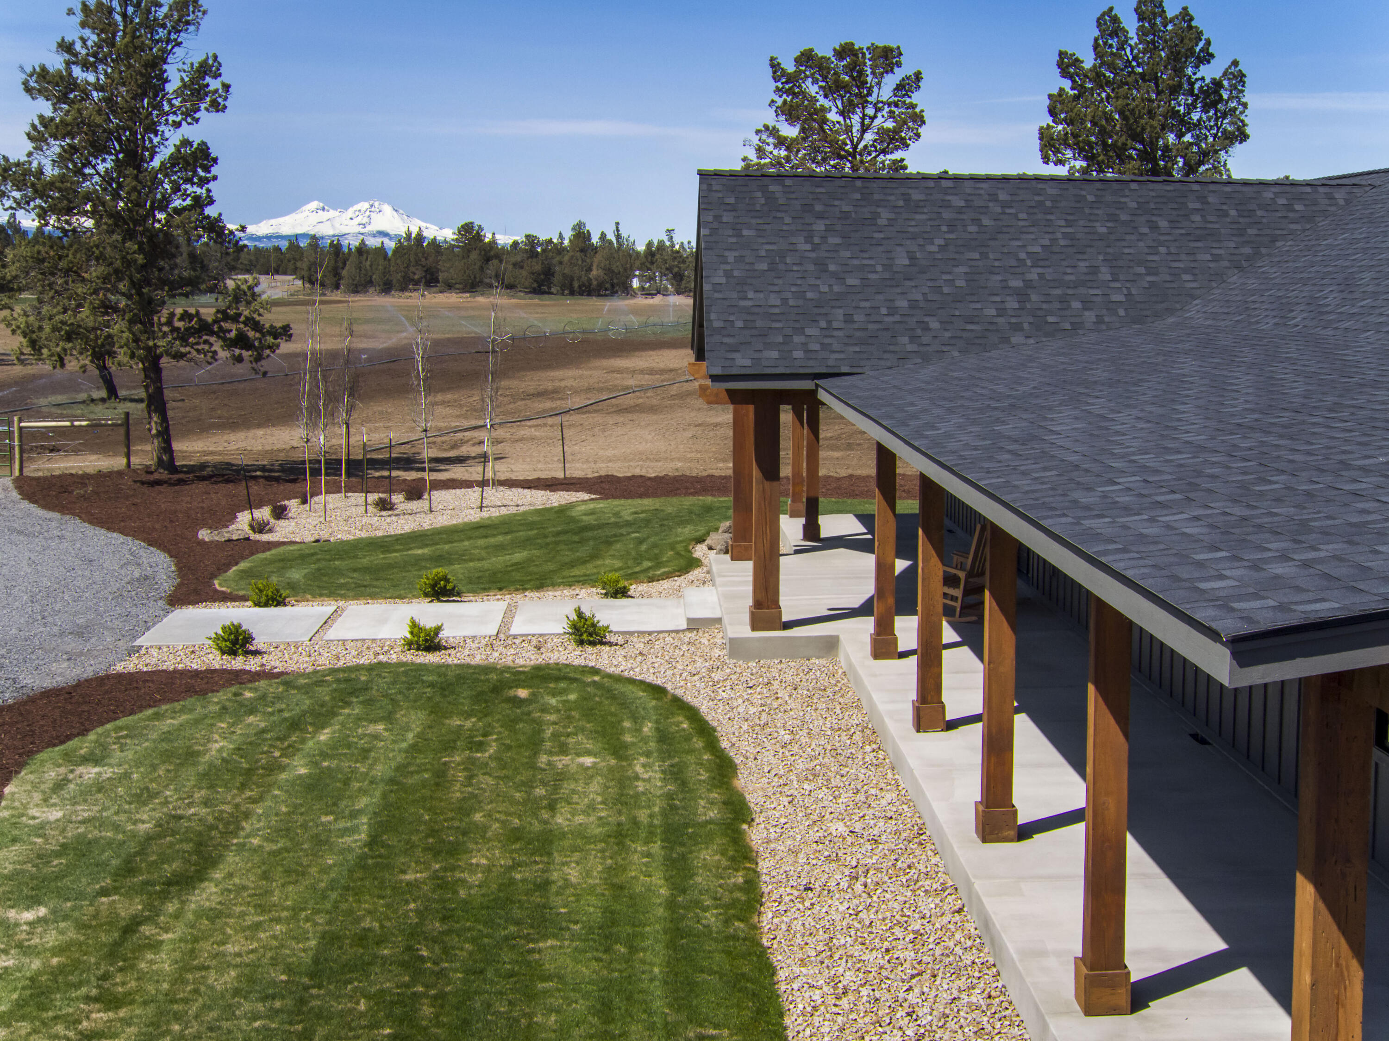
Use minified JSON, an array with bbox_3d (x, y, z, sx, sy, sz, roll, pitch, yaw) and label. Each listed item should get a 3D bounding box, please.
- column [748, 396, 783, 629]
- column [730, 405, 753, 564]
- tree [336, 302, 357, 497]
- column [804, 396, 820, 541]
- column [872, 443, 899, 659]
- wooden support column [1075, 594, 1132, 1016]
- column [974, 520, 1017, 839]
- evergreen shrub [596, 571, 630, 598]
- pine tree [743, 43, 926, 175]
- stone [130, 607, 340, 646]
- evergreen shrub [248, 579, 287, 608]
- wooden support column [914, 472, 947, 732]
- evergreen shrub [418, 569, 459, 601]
[{"bbox_3d":[0.811,-0.054,22.729,0.352,2.580,0.352,0,7,-1],"label":"column"},{"bbox_3d":[0.688,-0.732,28.442,0.352,2.550,0.352,0,7,-1],"label":"column"},{"bbox_3d":[-7.081,-2.452,40.834,0.467,3.955,0.467,0,7,-1],"label":"tree"},{"bbox_3d":[1.780,-0.872,30.380,0.250,2.350,0.250,0,7,-1],"label":"column"},{"bbox_3d":[1.993,0.249,20.932,0.250,2.400,0.250,0,7,-1],"label":"column"},{"bbox_3d":[2.339,1.466,11.287,0.265,2.645,0.265,0,7,-1],"label":"wooden support column"},{"bbox_3d":[2.249,1.047,14.721,0.265,2.645,0.265,0,7,-1],"label":"column"},{"bbox_3d":[-1.138,0.899,28.045,0.463,0.376,0.463,0,7,-1],"label":"evergreen shrub"},{"bbox_3d":[4.510,-9.153,62.837,6.100,11.439,6.100,0,7,-1],"label":"pine tree"},{"bbox_3d":[-5.993,1.431,26.488,2.213,0.100,2.636,-1,7,-1],"label":"stone"},{"bbox_3d":[-5.551,0.916,26.225,0.460,0.350,0.460,0,7,-1],"label":"evergreen shrub"},{"bbox_3d":[2.074,0.655,17.581,0.250,2.400,0.250,0,7,-1],"label":"wooden support column"},{"bbox_3d":[-3.592,0.889,28.131,0.594,0.443,0.594,0,7,-1],"label":"evergreen shrub"}]

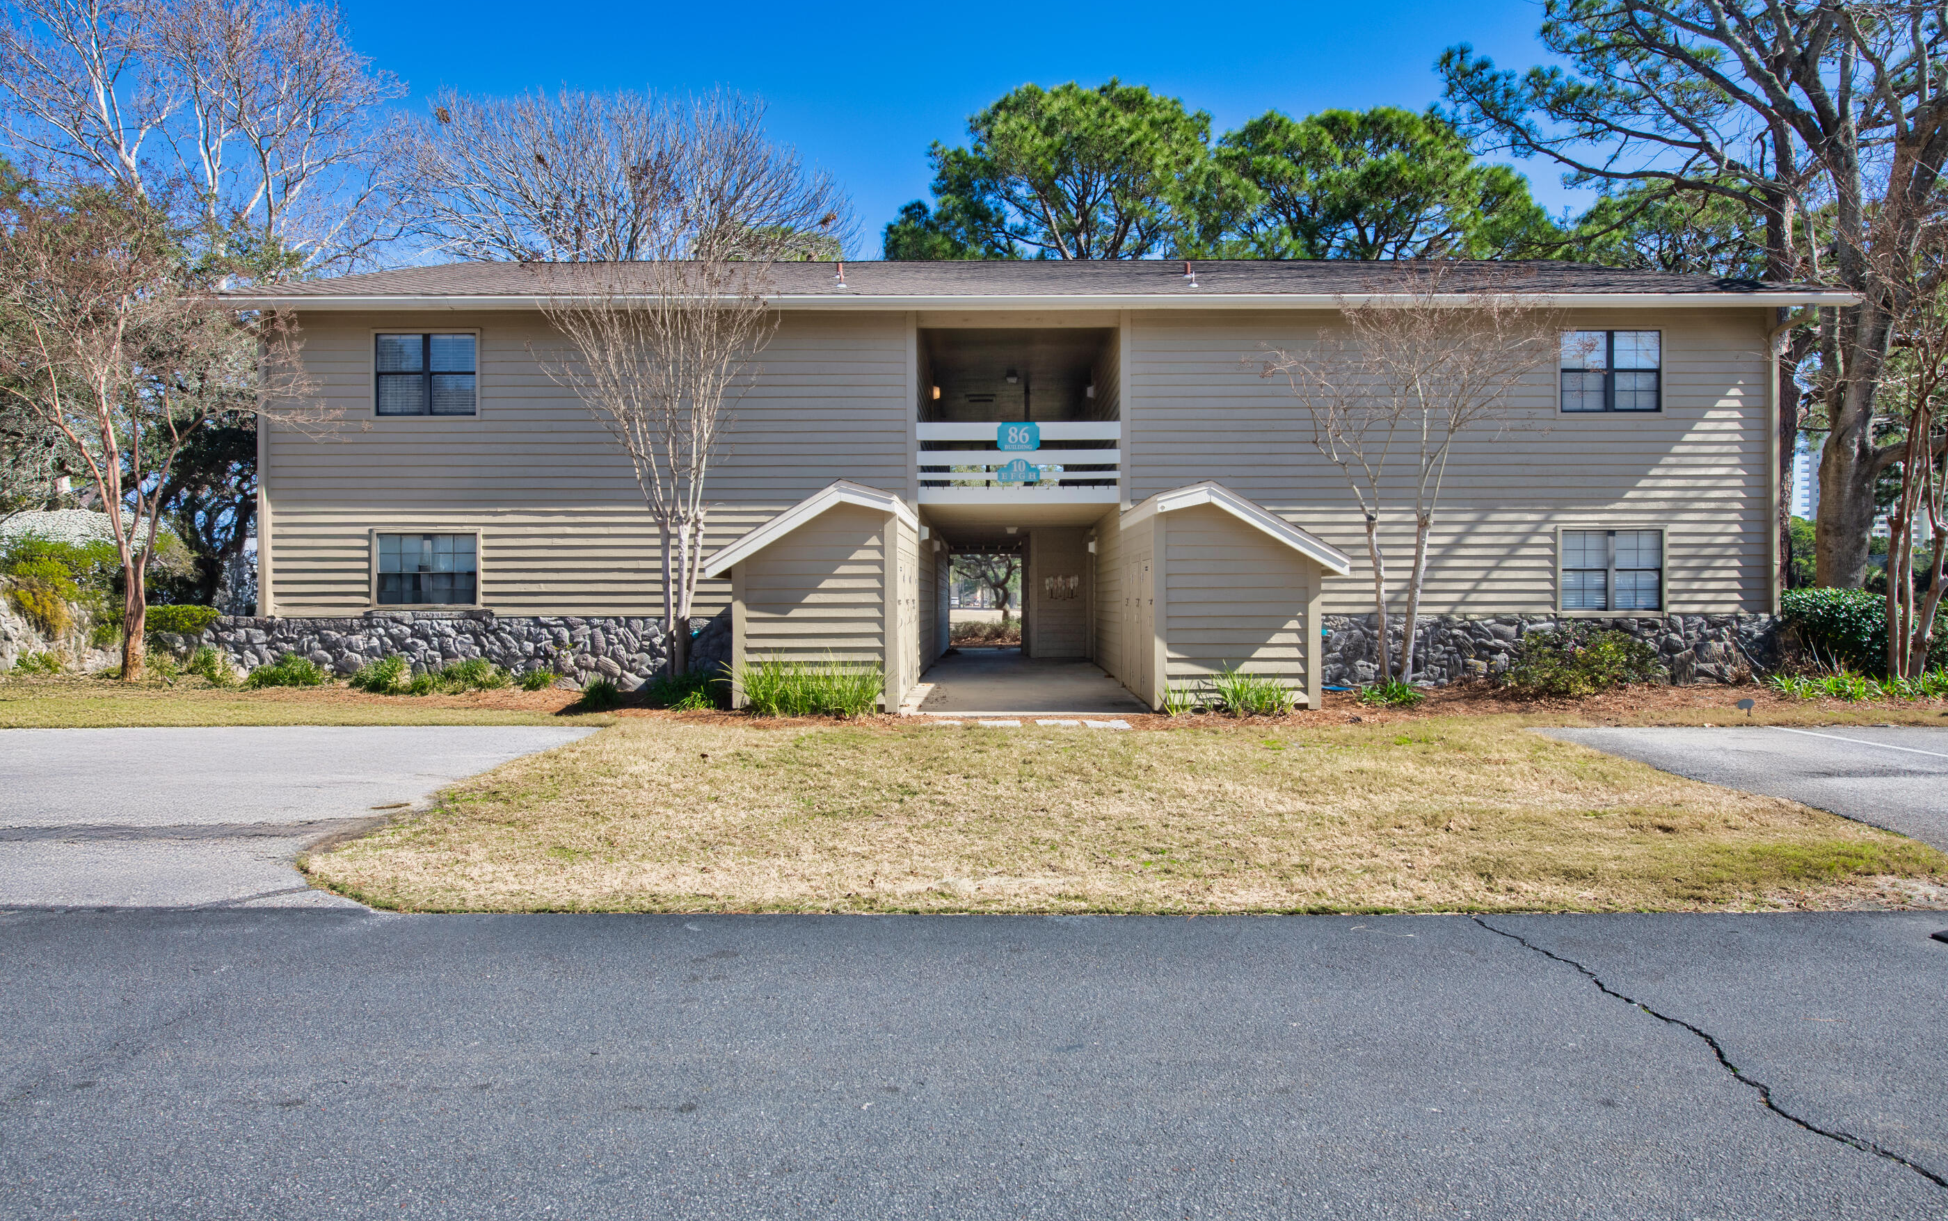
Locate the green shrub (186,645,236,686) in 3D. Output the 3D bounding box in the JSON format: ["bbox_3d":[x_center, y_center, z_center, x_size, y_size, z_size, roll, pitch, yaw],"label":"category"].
[{"bbox_3d":[-10.400,0.740,14.000,0.660,0.550,0.600,0,0,0],"label":"green shrub"}]

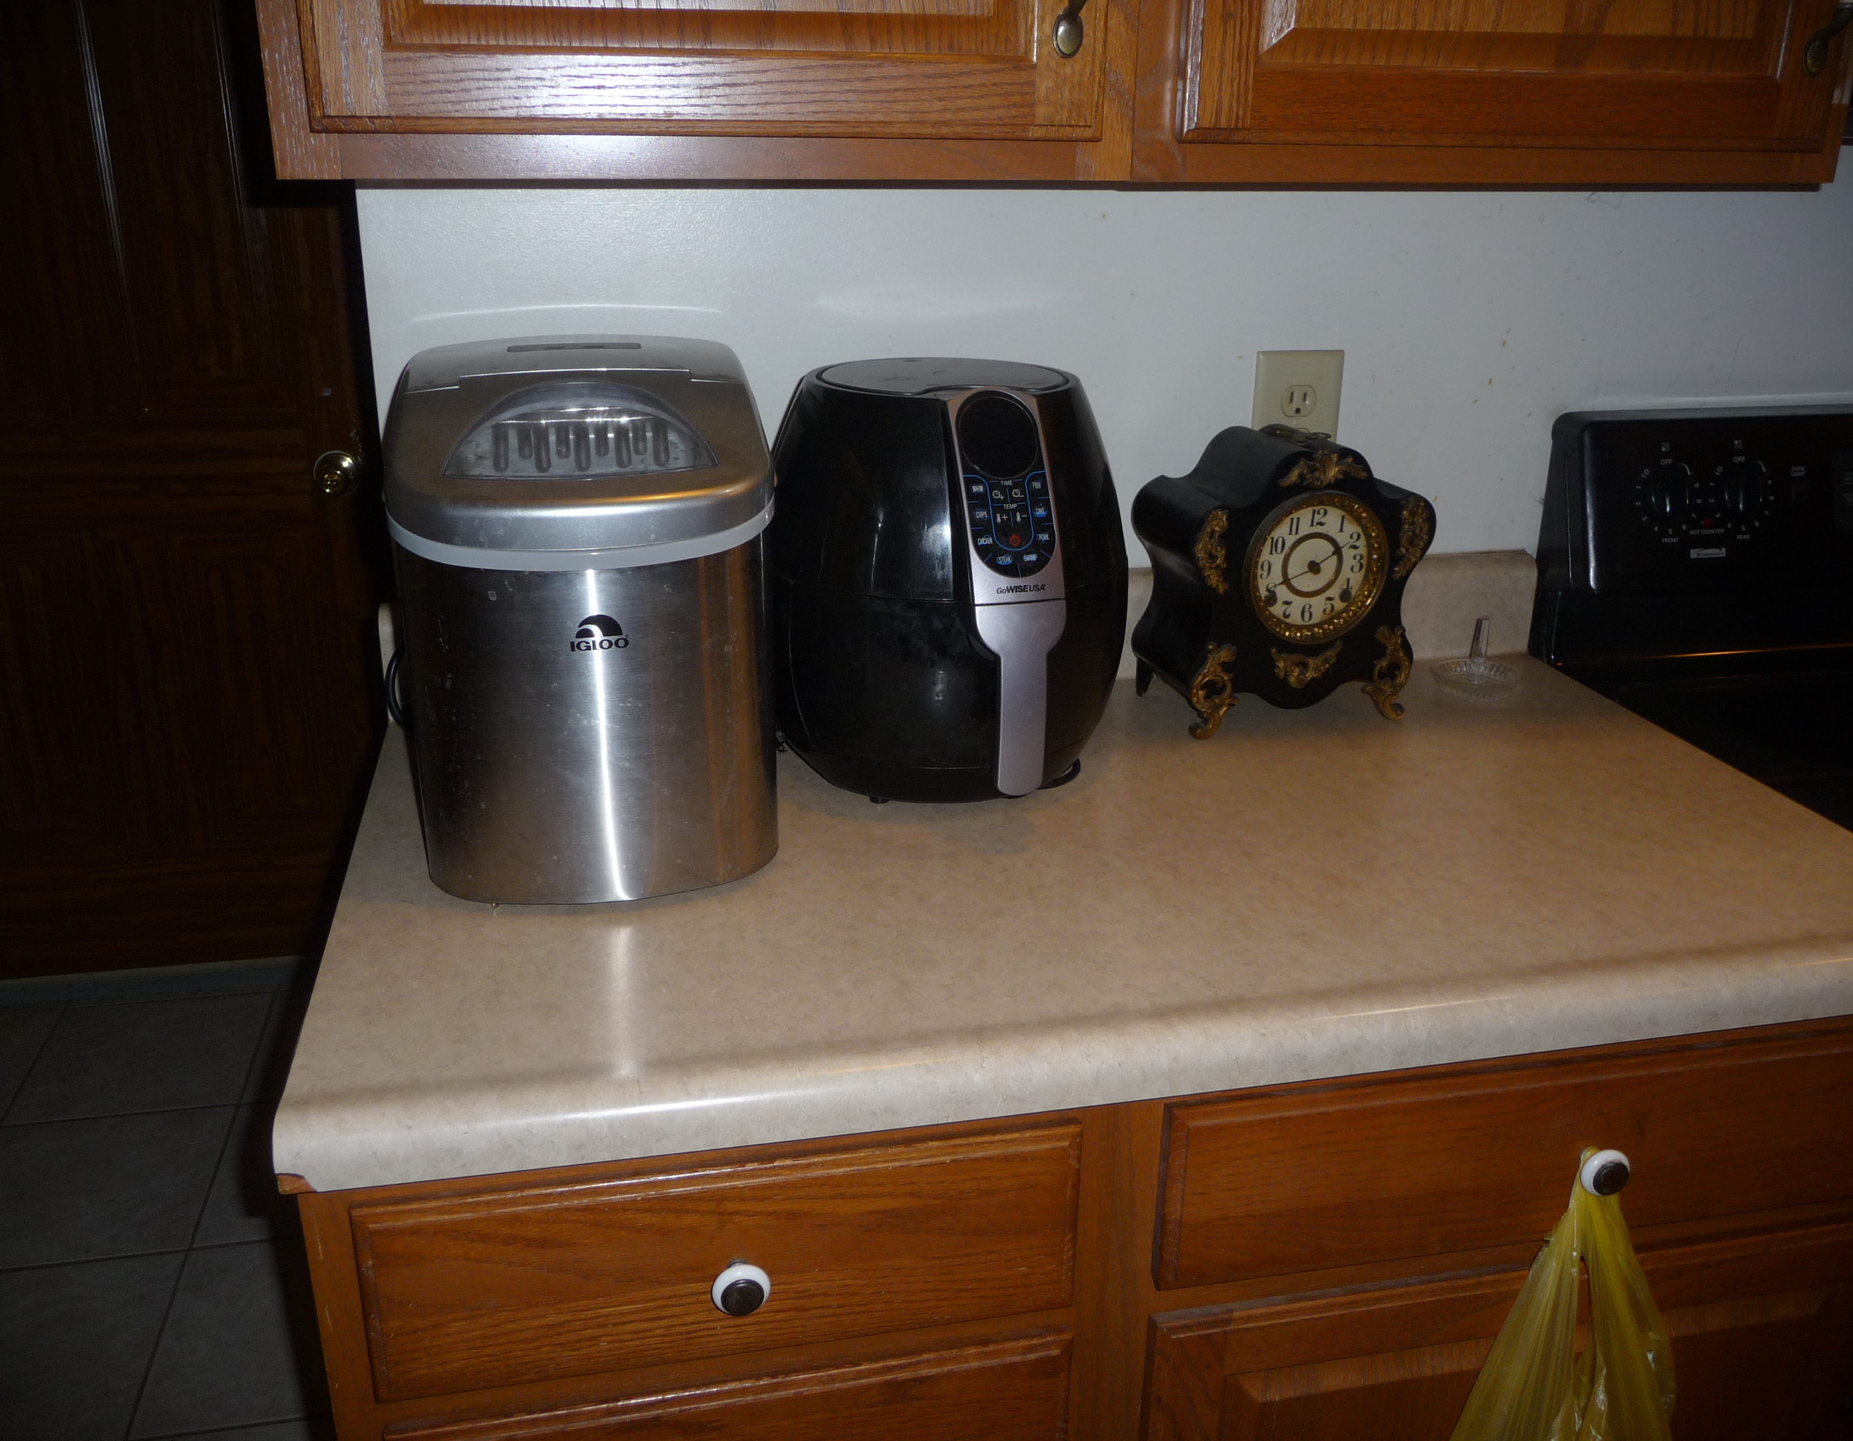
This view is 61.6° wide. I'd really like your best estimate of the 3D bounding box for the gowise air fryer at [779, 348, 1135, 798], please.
[{"bbox_3d":[0.016,-0.111,1.227,0.297,0.312,0.345,-6,22,-17],"label":"gowise air fryer"}]

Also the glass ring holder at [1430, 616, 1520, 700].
[{"bbox_3d":[0.520,-0.064,1.468,0.080,0.067,0.080,-4,21,-12],"label":"glass ring holder"}]

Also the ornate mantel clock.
[{"bbox_3d":[0.316,-0.136,1.383,0.234,0.256,0.138,-5,21,-16],"label":"ornate mantel clock"}]

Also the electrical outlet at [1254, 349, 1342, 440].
[{"bbox_3d":[0.345,-0.278,1.452,0.086,0.130,0.008,-4,21,-12],"label":"electrical outlet"}]

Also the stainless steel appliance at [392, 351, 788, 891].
[{"bbox_3d":[-0.245,-0.091,1.136,0.250,0.333,0.358,-5,21,-14],"label":"stainless steel appliance"}]

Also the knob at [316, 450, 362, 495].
[{"bbox_3d":[-0.918,-0.378,2.412,0.067,0.067,0.062,-4,21,-12],"label":"knob"}]

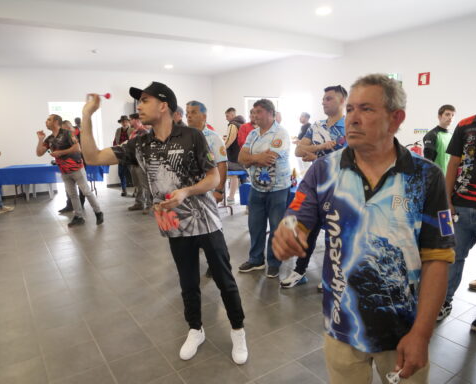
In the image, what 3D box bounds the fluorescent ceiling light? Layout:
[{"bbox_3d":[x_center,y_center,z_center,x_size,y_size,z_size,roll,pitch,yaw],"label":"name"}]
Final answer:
[{"bbox_3d":[1.183,-2.498,4.913,0.220,0.050,0.220,-1,10,0],"label":"fluorescent ceiling light"}]

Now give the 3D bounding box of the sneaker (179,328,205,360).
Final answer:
[{"bbox_3d":[-0.288,0.988,2.350,0.105,0.110,0.285,4,11,25],"label":"sneaker"}]

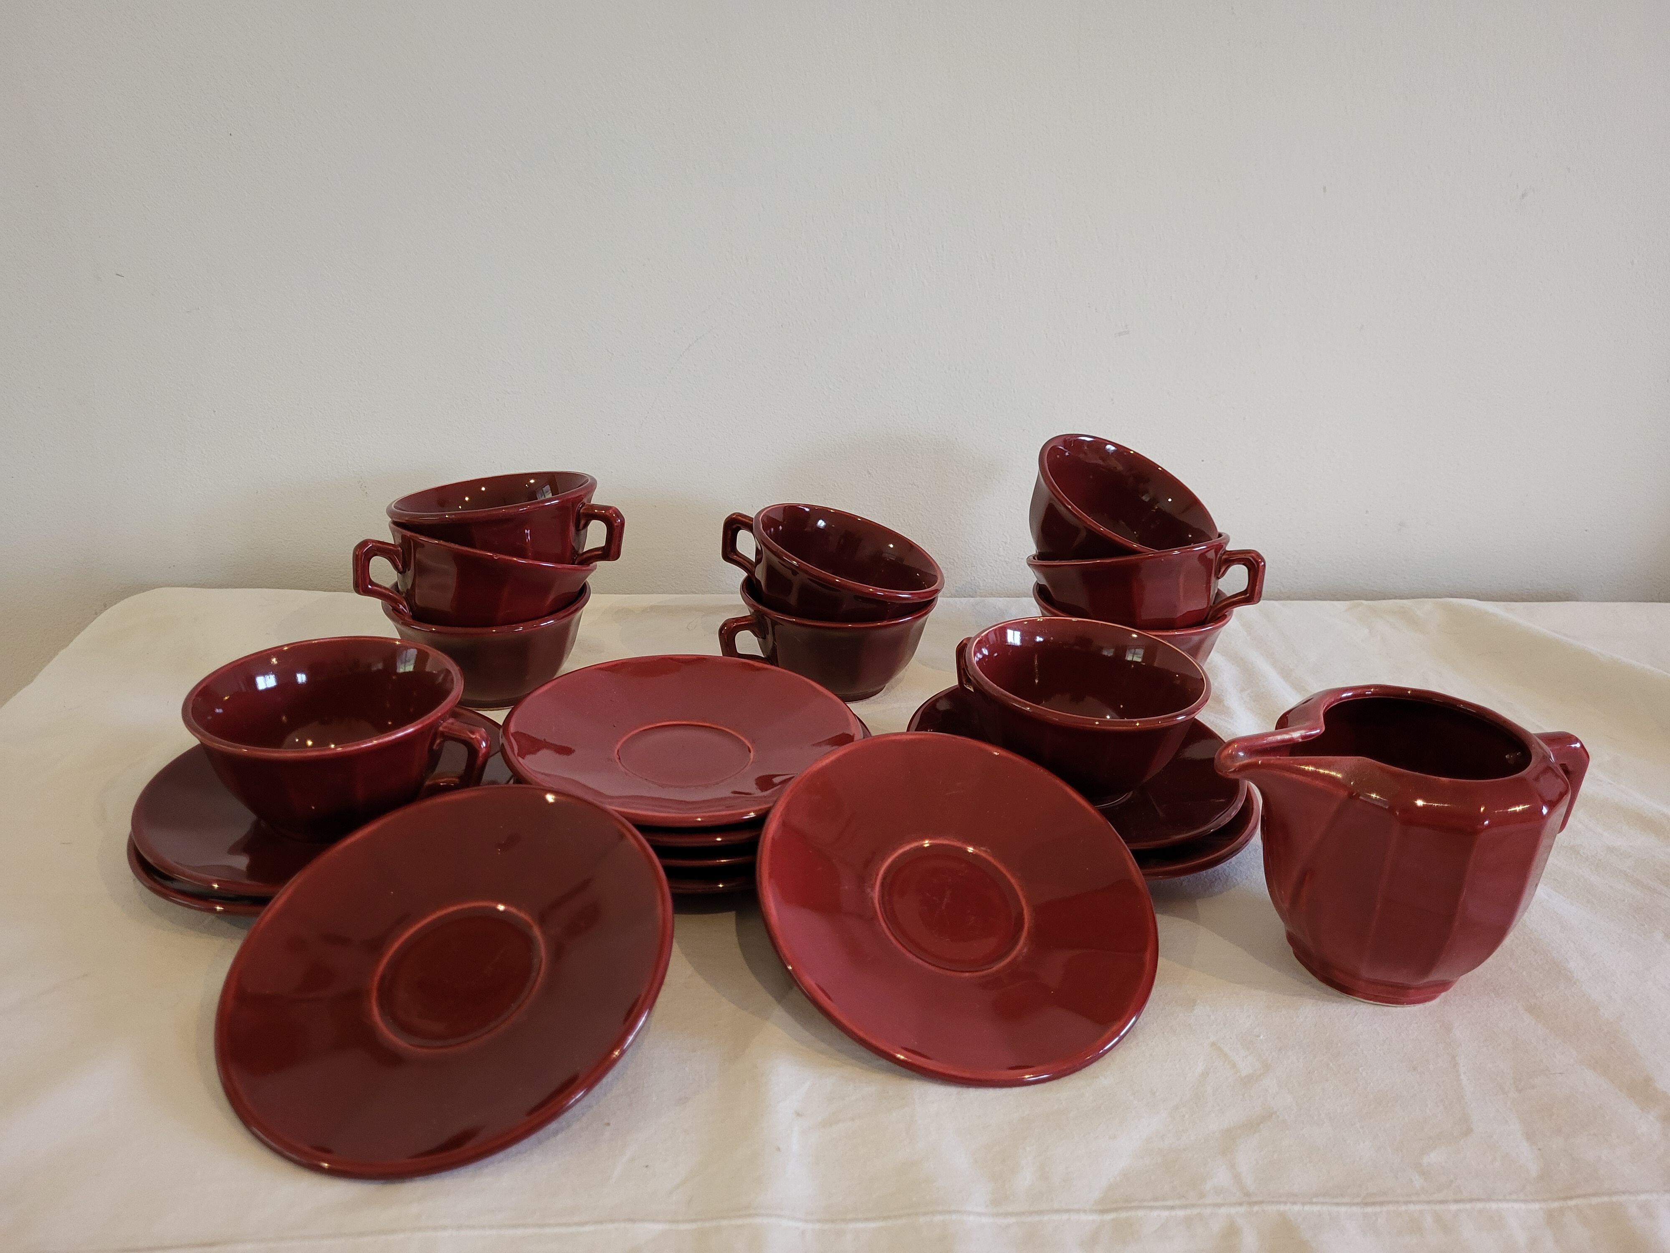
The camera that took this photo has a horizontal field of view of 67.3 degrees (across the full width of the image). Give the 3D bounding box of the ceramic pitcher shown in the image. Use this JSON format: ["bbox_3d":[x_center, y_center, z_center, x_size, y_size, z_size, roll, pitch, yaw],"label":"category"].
[{"bbox_3d":[0.199,0.081,0.451,0.148,0.094,0.091,-3,25,-13],"label":"ceramic pitcher"}]

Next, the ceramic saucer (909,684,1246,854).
[{"bbox_3d":[0.104,0.062,0.549,0.147,0.018,0.147,2,25,-1],"label":"ceramic saucer"}]

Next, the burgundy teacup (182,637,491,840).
[{"bbox_3d":[-0.191,0.050,0.497,0.116,0.054,0.101,6,25,7],"label":"burgundy teacup"}]

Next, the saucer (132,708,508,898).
[{"bbox_3d":[-0.199,0.070,0.504,0.147,0.018,0.147,2,25,-1],"label":"saucer"}]

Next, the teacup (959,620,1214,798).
[{"bbox_3d":[0.099,0.039,0.541,0.116,0.054,0.101,21,30,33],"label":"teacup"}]

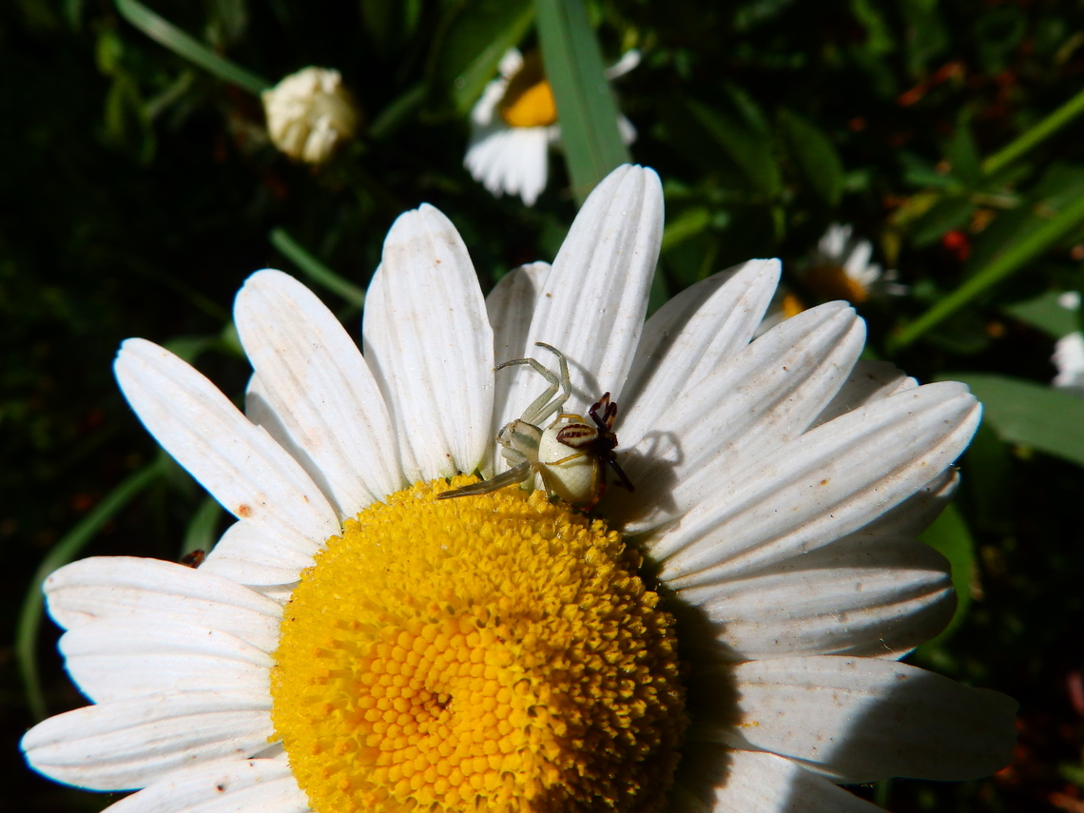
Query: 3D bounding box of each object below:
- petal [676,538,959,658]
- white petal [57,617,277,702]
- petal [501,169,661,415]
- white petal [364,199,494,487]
[{"bbox_3d":[0.014,0.010,0.051,0.014,0.005,0.003,-5,-2,13],"label":"petal"},{"bbox_3d":[-0.022,0.015,0.059,0.014,0.005,0.003,1,-1,13],"label":"white petal"},{"bbox_3d":[0.003,-0.005,0.054,0.006,0.017,0.003,16,3,13],"label":"petal"},{"bbox_3d":[-0.006,-0.004,0.055,0.007,0.002,0.015,-6,81,11],"label":"white petal"}]

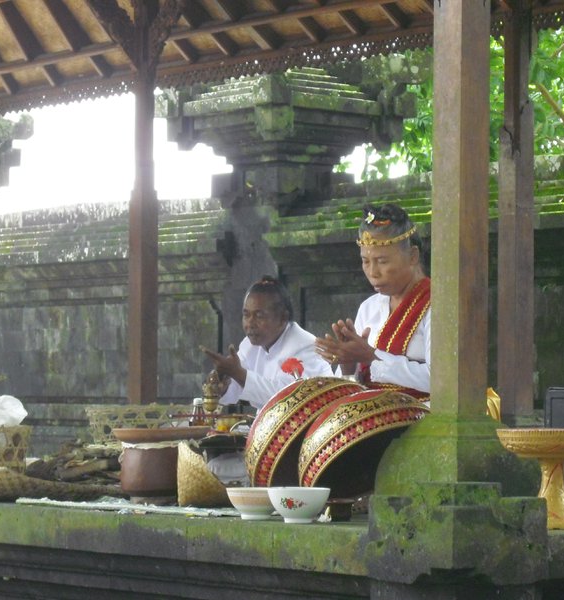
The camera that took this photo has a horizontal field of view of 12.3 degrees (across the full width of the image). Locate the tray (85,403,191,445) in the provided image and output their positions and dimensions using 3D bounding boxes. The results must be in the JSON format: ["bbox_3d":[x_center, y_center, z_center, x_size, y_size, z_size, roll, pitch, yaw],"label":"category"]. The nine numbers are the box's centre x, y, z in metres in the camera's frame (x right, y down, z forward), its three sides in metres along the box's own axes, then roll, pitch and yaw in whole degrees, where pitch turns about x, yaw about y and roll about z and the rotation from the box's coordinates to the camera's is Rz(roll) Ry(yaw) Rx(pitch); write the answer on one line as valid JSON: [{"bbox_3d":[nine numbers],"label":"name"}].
[{"bbox_3d":[-0.486,0.437,9.100,0.420,0.170,0.420,2,-3,-38],"label":"tray"}]

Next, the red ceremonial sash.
[{"bbox_3d":[0.375,0.116,7.500,0.260,0.360,0.320,2,-3,-38],"label":"red ceremonial sash"}]

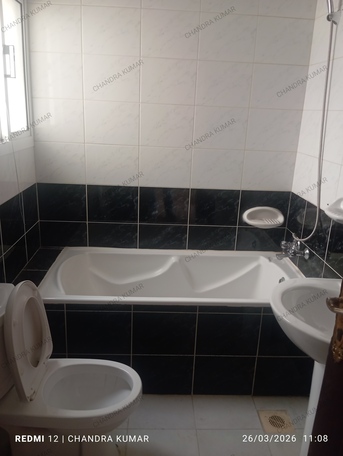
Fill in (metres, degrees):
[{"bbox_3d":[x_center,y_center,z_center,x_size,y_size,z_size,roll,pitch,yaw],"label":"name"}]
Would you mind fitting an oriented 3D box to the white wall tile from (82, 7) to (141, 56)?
[{"bbox_3d":[-0.338,-1.114,2.096,0.330,0.250,0.012,2,16,-3],"label":"white wall tile"}]

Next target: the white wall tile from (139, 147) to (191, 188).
[{"bbox_3d":[-0.039,-0.386,2.345,0.331,0.252,0.010,2,17,-3],"label":"white wall tile"}]

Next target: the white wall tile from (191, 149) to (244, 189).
[{"bbox_3d":[0.293,-0.369,2.332,0.330,0.251,0.010,2,16,-3],"label":"white wall tile"}]

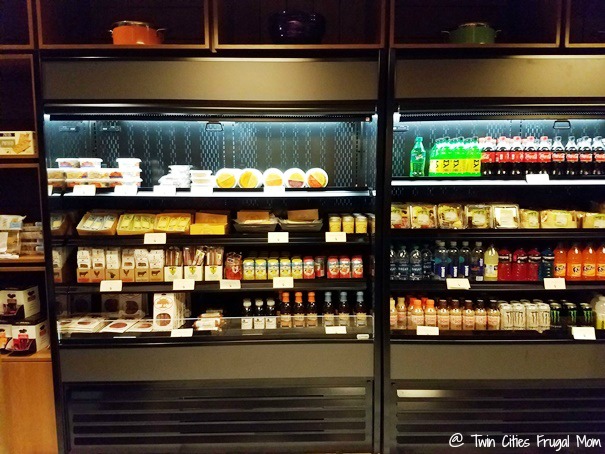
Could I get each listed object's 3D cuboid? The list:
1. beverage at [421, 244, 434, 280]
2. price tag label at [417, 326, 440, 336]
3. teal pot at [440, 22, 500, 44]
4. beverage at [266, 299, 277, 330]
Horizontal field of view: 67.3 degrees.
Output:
[{"bbox_3d":[0.777,0.218,2.833,0.065,0.203,0.065,0,5,-1],"label":"beverage"},{"bbox_3d":[0.723,0.599,2.607,0.120,0.056,0.004,0,5,-1],"label":"price tag label"},{"bbox_3d":[0.973,-1.086,2.608,0.345,0.180,0.275,0,5,0],"label":"teal pot"},{"bbox_3d":[-0.185,0.518,2.712,0.060,0.168,0.060,0,5,0],"label":"beverage"}]

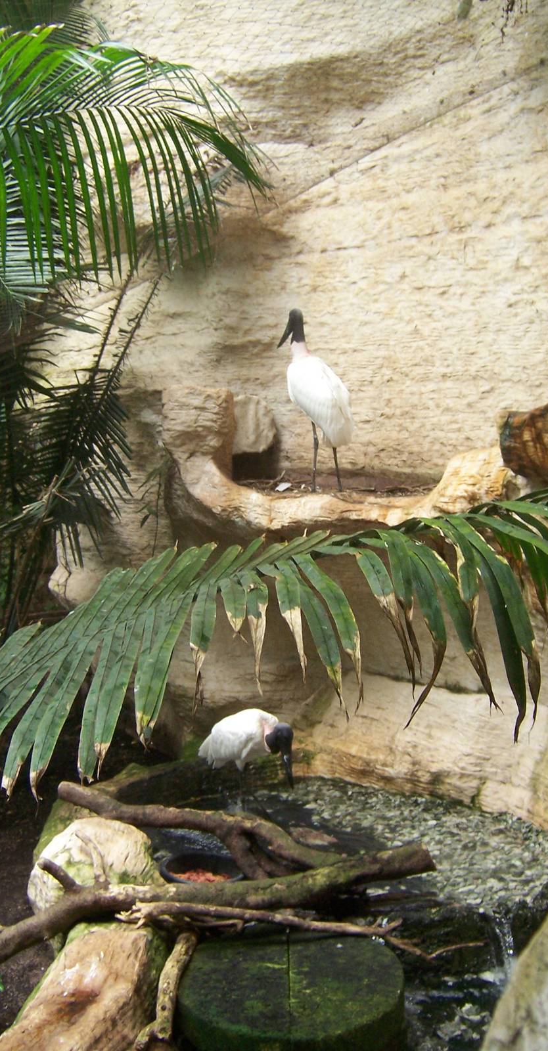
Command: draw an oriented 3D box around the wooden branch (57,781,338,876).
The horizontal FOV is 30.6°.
[{"bbox_3d":[-0.435,1.625,5.417,1.599,0.249,0.244,12,7,16],"label":"wooden branch"}]

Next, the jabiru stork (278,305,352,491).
[{"bbox_3d":[0.280,-0.812,6.500,0.320,1.190,0.600,-5,7,-42],"label":"jabiru stork"}]

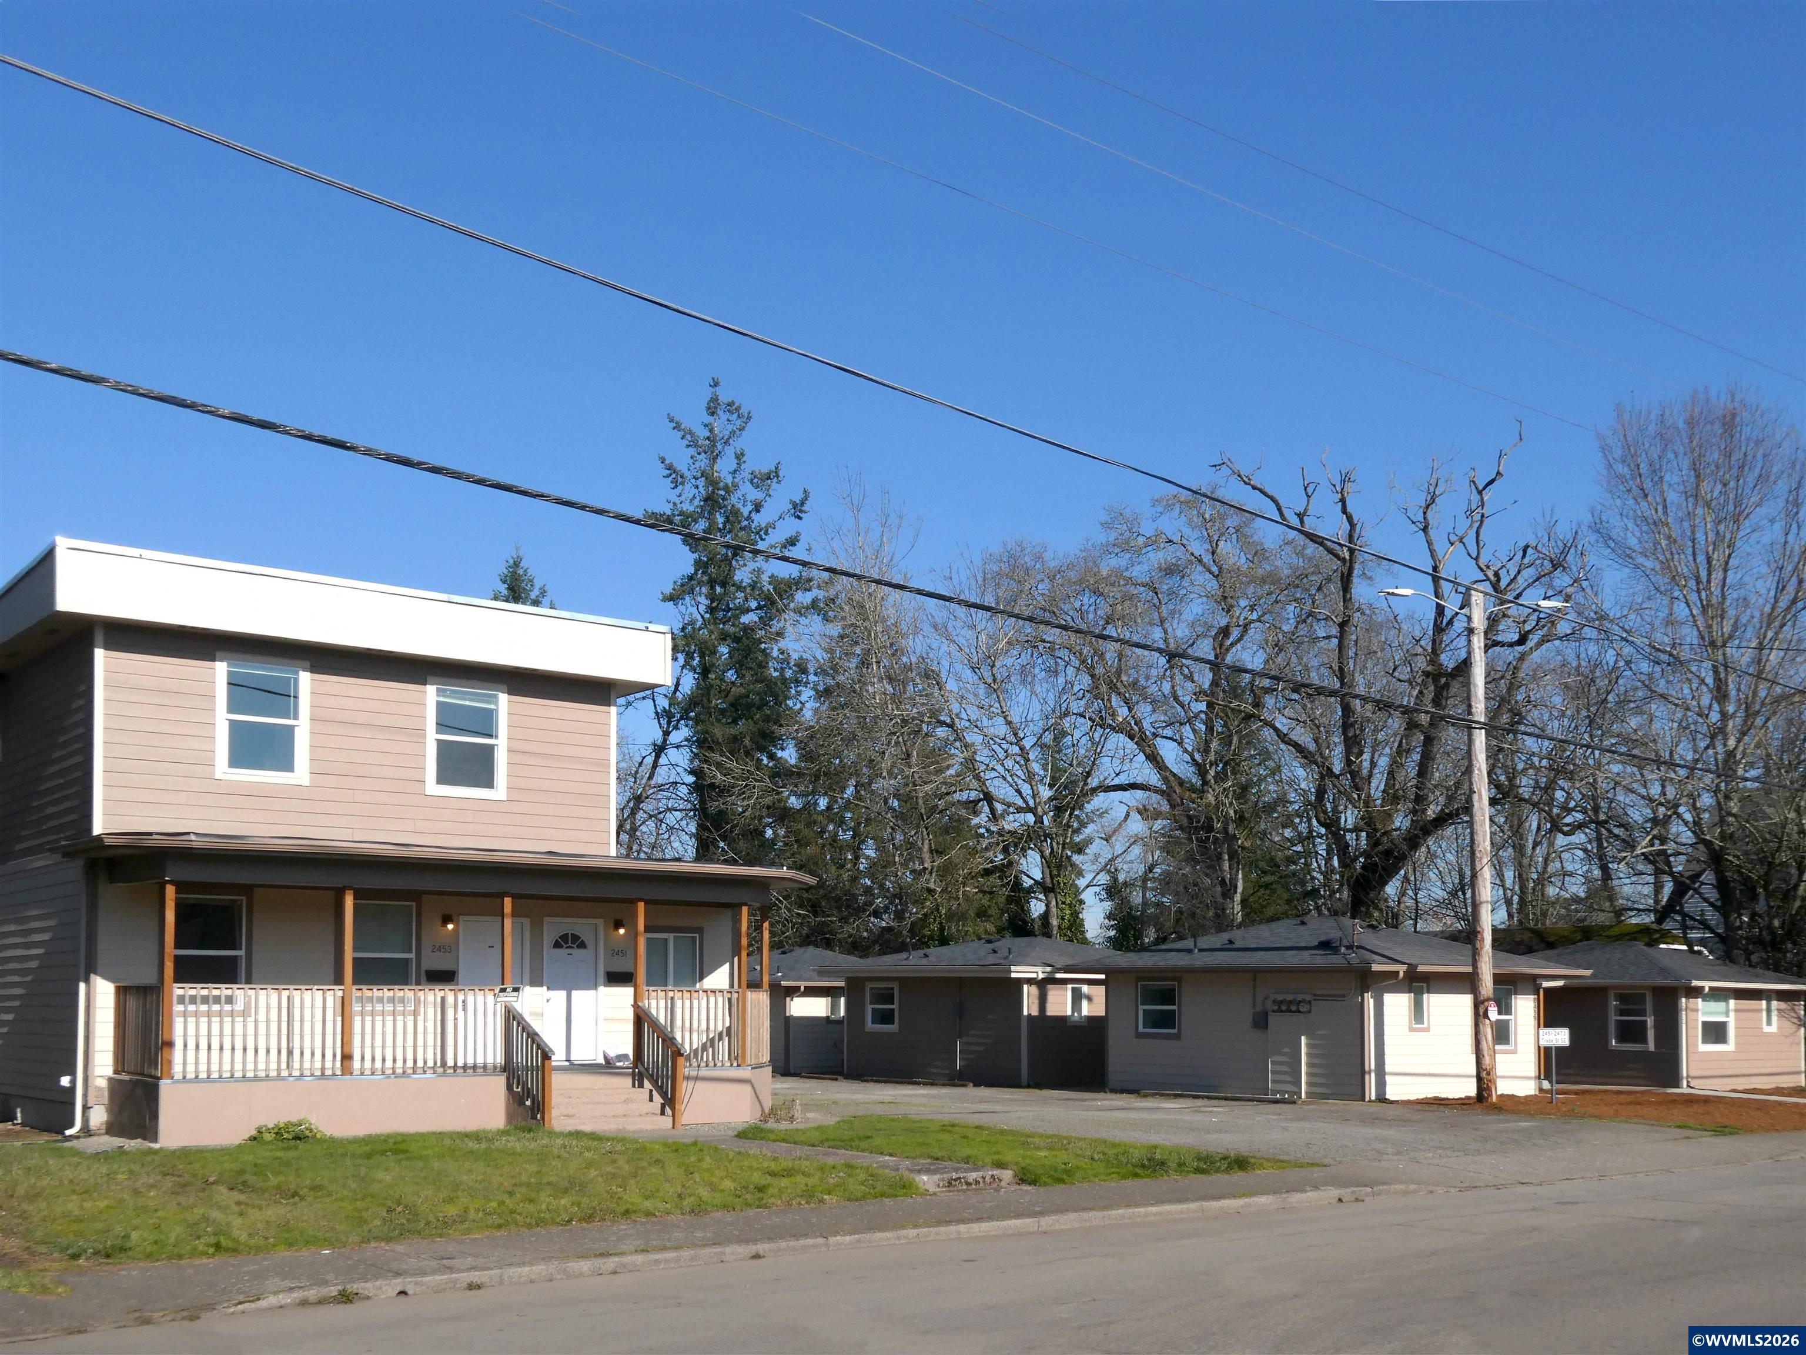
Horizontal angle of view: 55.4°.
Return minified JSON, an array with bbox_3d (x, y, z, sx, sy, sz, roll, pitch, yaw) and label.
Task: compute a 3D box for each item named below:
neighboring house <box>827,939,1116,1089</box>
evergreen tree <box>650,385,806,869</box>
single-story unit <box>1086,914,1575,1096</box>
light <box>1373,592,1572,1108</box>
[{"bbox_3d":[2.850,7.450,40.800,6.500,3.400,7.600,5,-9,-35],"label":"neighboring house"},{"bbox_3d":[-5.775,1.260,58.000,6.000,22.500,6.000,1,-7,-6],"label":"evergreen tree"},{"bbox_3d":[8.550,6.420,34.800,6.700,3.500,7.700,5,-9,-35],"label":"single-story unit"},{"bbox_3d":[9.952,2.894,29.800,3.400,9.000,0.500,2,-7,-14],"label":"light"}]

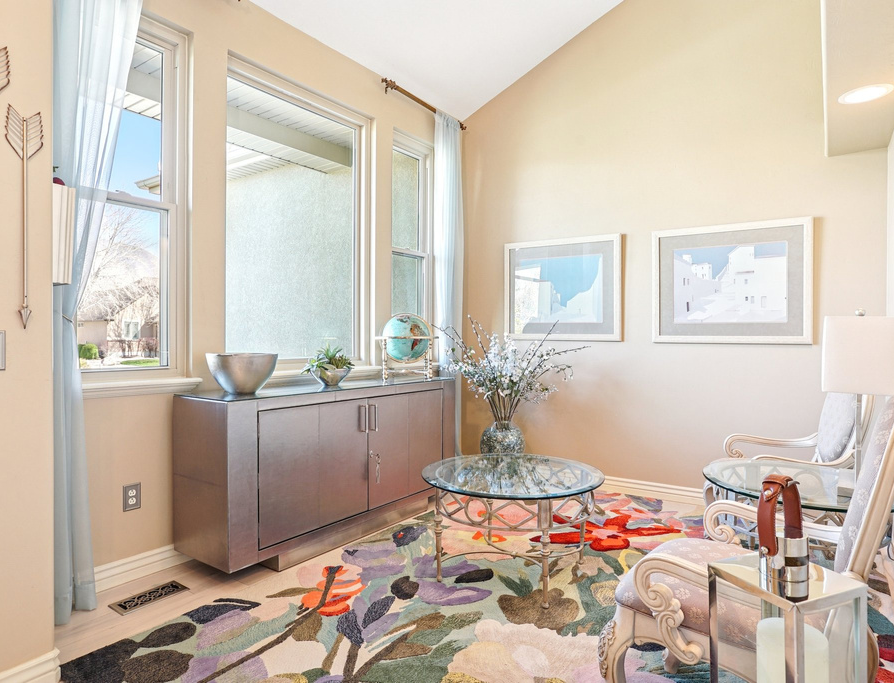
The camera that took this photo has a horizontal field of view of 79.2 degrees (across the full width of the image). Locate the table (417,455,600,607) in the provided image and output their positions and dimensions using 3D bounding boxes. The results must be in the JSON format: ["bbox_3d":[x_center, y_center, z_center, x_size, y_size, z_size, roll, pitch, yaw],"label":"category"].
[{"bbox_3d":[0.318,0.881,2.652,0.876,0.484,0.876,0,0,0],"label":"table"}]

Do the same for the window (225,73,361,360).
[{"bbox_3d":[-0.905,-0.708,3.405,0.090,1.667,1.081,1,1,37],"label":"window"}]

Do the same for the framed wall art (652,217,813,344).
[{"bbox_3d":[1.885,-0.381,3.629,0.953,0.795,0.030,0,1,32],"label":"framed wall art"}]

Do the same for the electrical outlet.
[{"bbox_3d":[-1.483,0.734,2.549,0.008,0.122,0.080,1,1,37],"label":"electrical outlet"}]

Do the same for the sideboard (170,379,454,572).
[{"bbox_3d":[-0.653,0.695,3.246,0.481,0.856,1.725,1,1,36],"label":"sideboard"}]

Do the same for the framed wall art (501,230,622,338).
[{"bbox_3d":[0.890,-0.402,4.255,0.958,0.796,0.030,0,1,32],"label":"framed wall art"}]

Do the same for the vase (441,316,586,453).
[{"bbox_3d":[0.473,0.469,3.982,0.943,1.306,0.759,0,1,32],"label":"vase"}]

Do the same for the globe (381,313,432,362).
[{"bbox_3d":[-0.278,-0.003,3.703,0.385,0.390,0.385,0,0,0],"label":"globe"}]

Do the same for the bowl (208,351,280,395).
[{"bbox_3d":[-1.061,0.167,2.797,0.378,0.205,0.378,0,0,0],"label":"bowl"}]

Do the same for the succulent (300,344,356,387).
[{"bbox_3d":[-0.711,0.138,3.285,0.270,0.258,0.293,1,1,36],"label":"succulent"}]

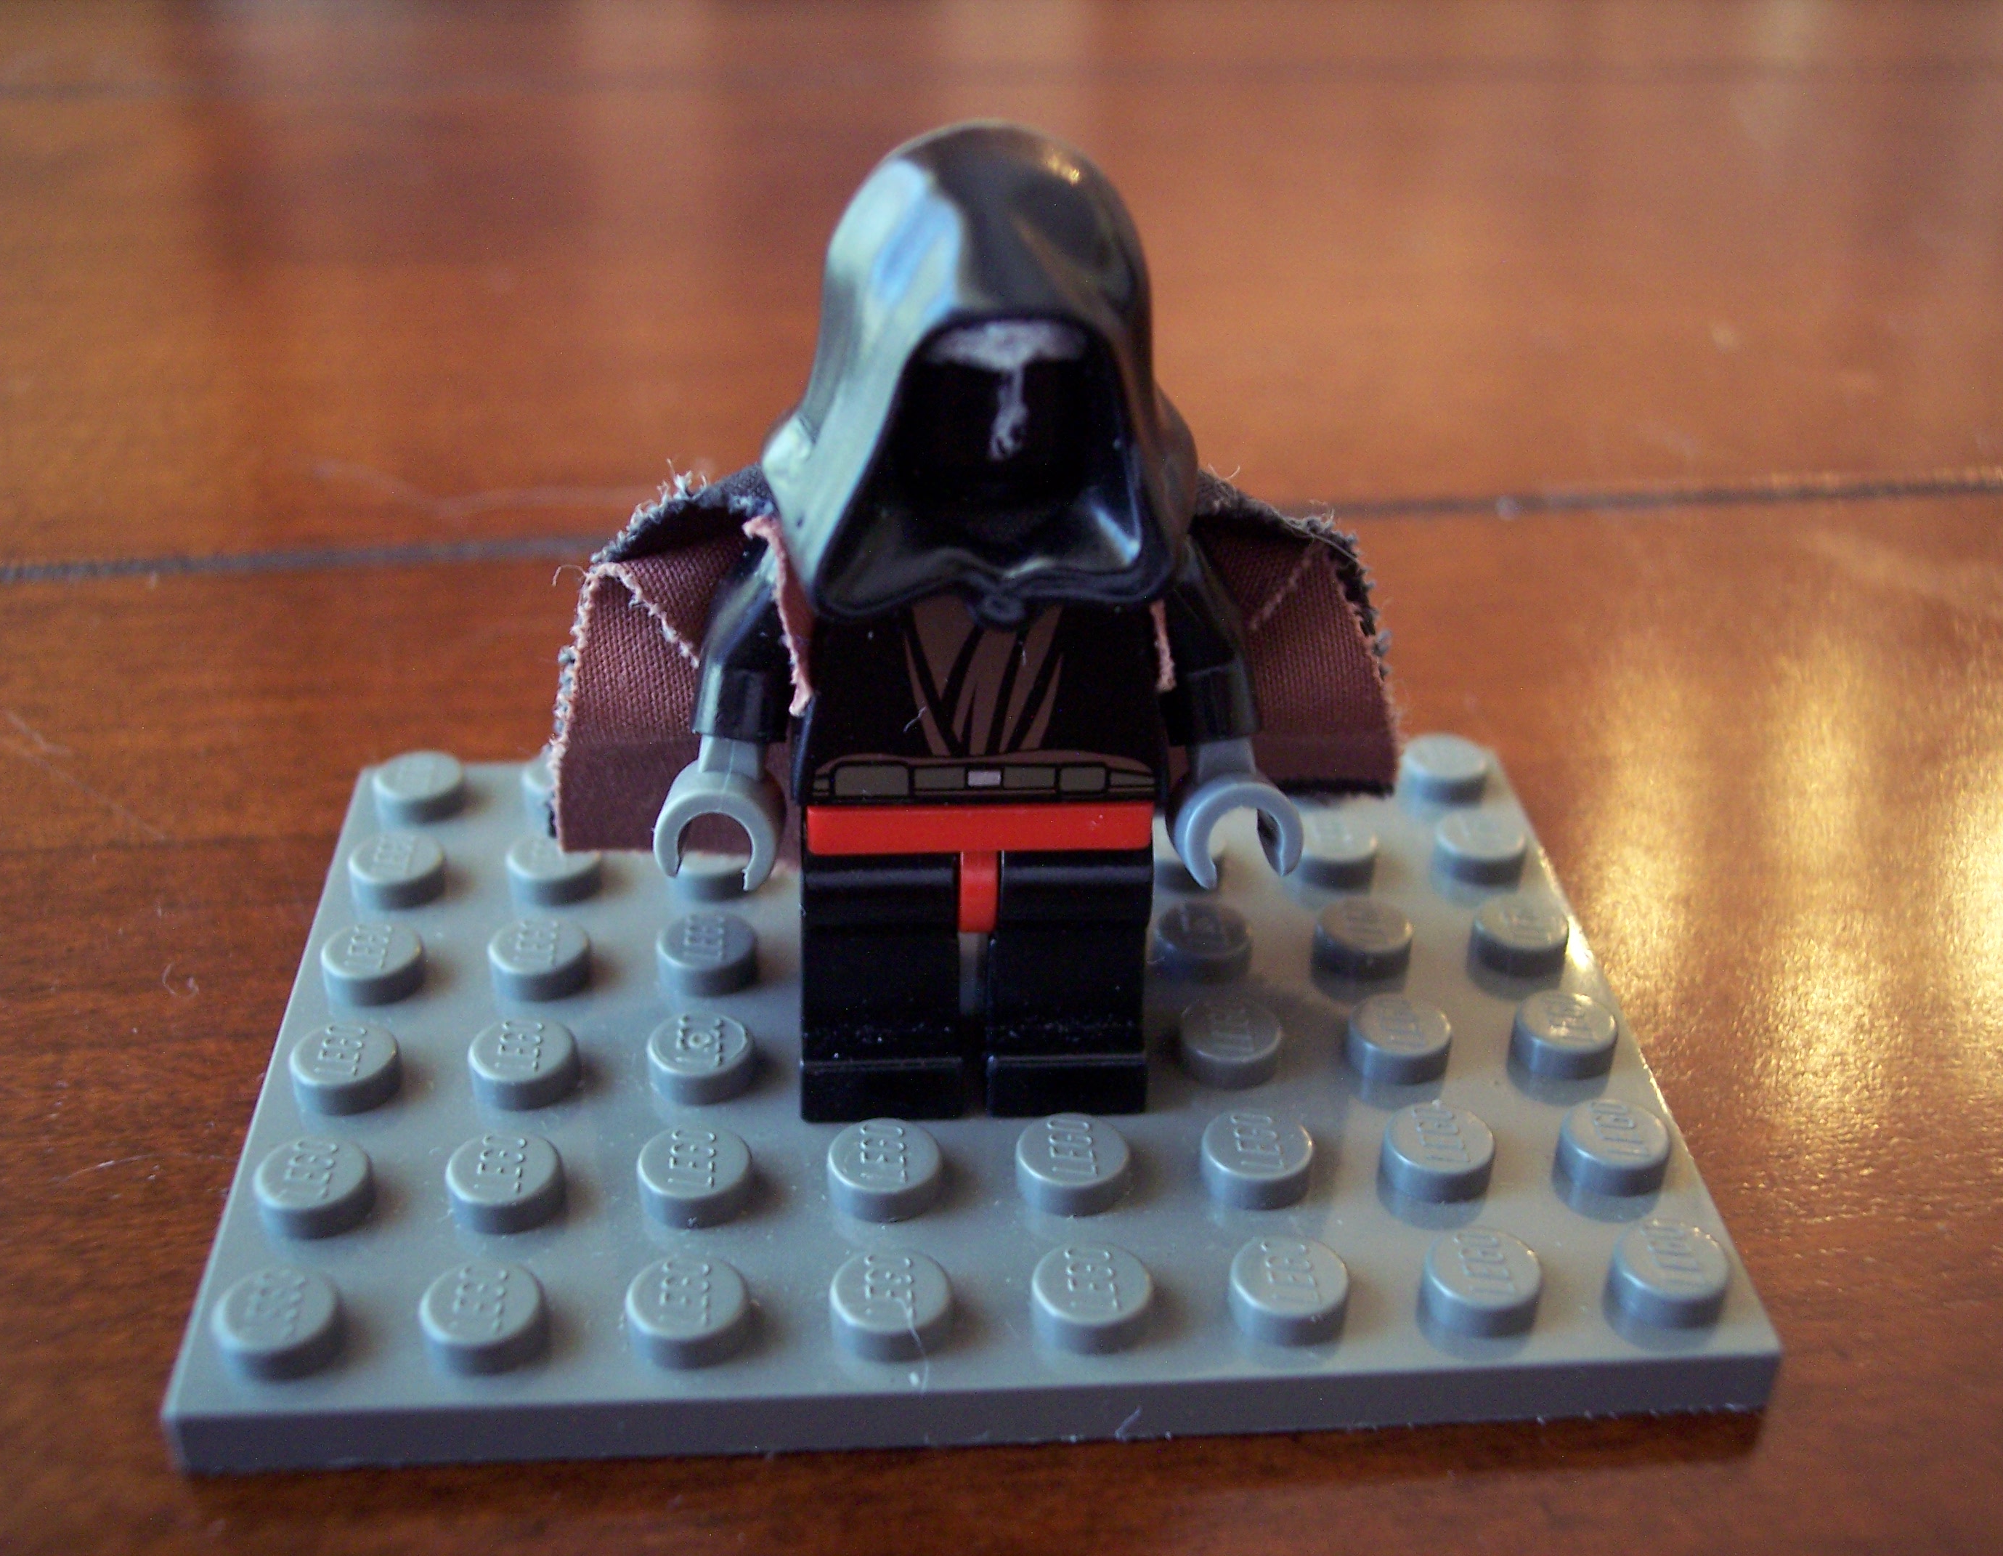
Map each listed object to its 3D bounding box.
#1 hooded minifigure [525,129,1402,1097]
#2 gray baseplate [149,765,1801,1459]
[{"bbox_3d":[0.000,-0.007,0.099,0.041,0.043,0.018,-1,32,-4],"label":"hooded minifigure"},{"bbox_3d":[-0.002,0.012,0.111,0.064,0.005,0.048,-1,32,-4],"label":"gray baseplate"}]

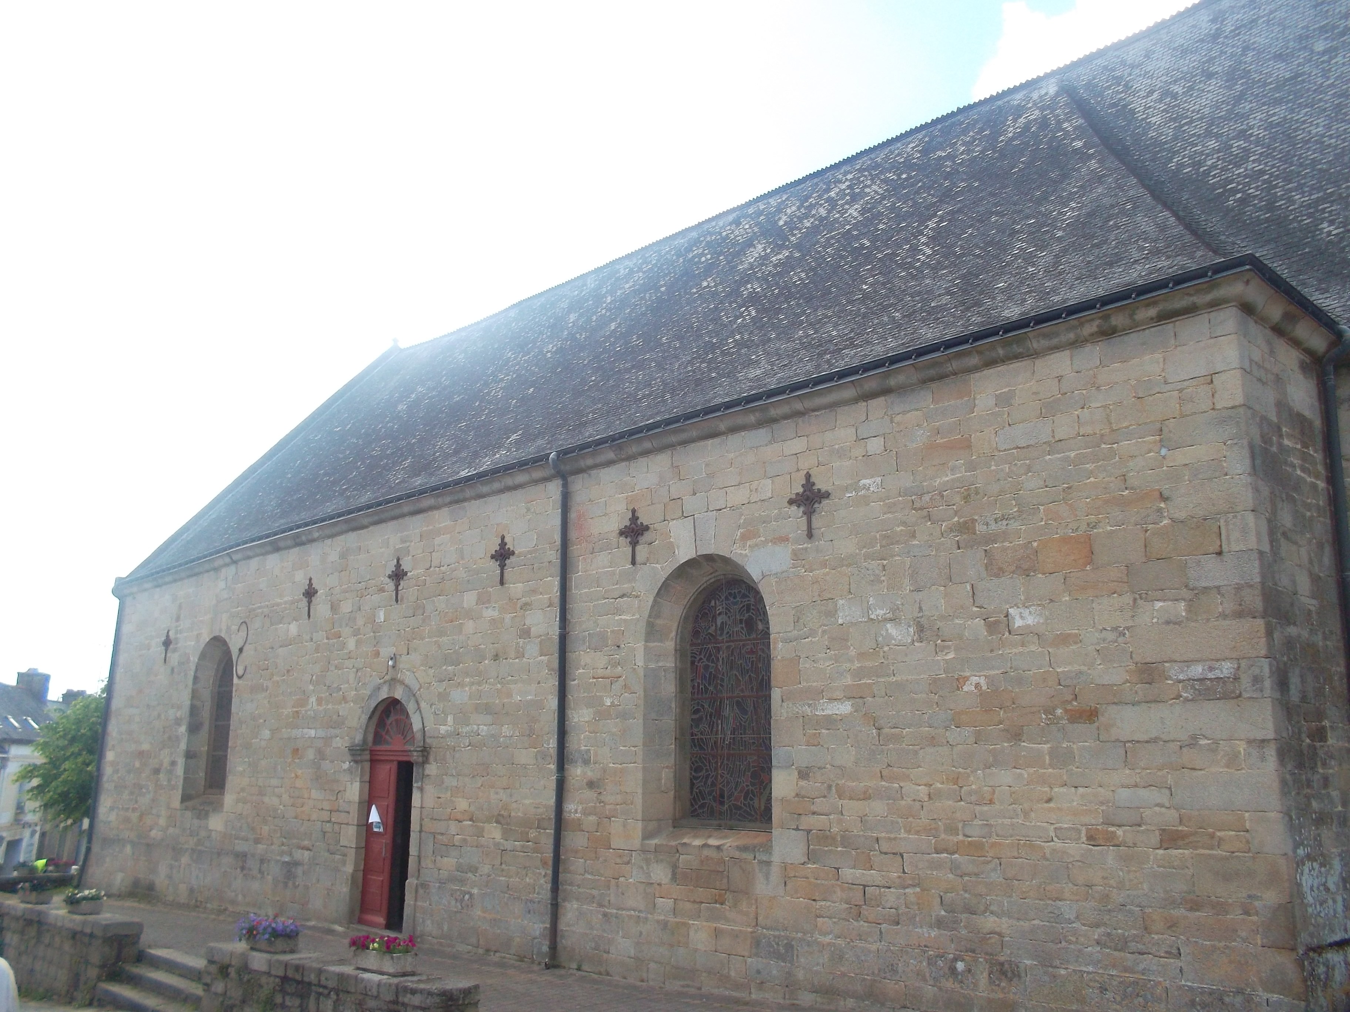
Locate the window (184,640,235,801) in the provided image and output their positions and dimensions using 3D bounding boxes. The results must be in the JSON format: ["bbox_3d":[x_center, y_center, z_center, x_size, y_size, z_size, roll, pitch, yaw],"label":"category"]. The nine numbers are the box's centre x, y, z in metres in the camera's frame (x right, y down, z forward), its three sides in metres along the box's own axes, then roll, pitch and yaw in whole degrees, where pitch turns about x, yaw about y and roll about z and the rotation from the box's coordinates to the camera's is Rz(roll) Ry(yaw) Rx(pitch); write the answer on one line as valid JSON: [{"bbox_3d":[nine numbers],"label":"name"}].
[{"bbox_3d":[-8.215,3.869,19.811,1.740,3.006,0.460,-11,-17,42],"label":"window"}]

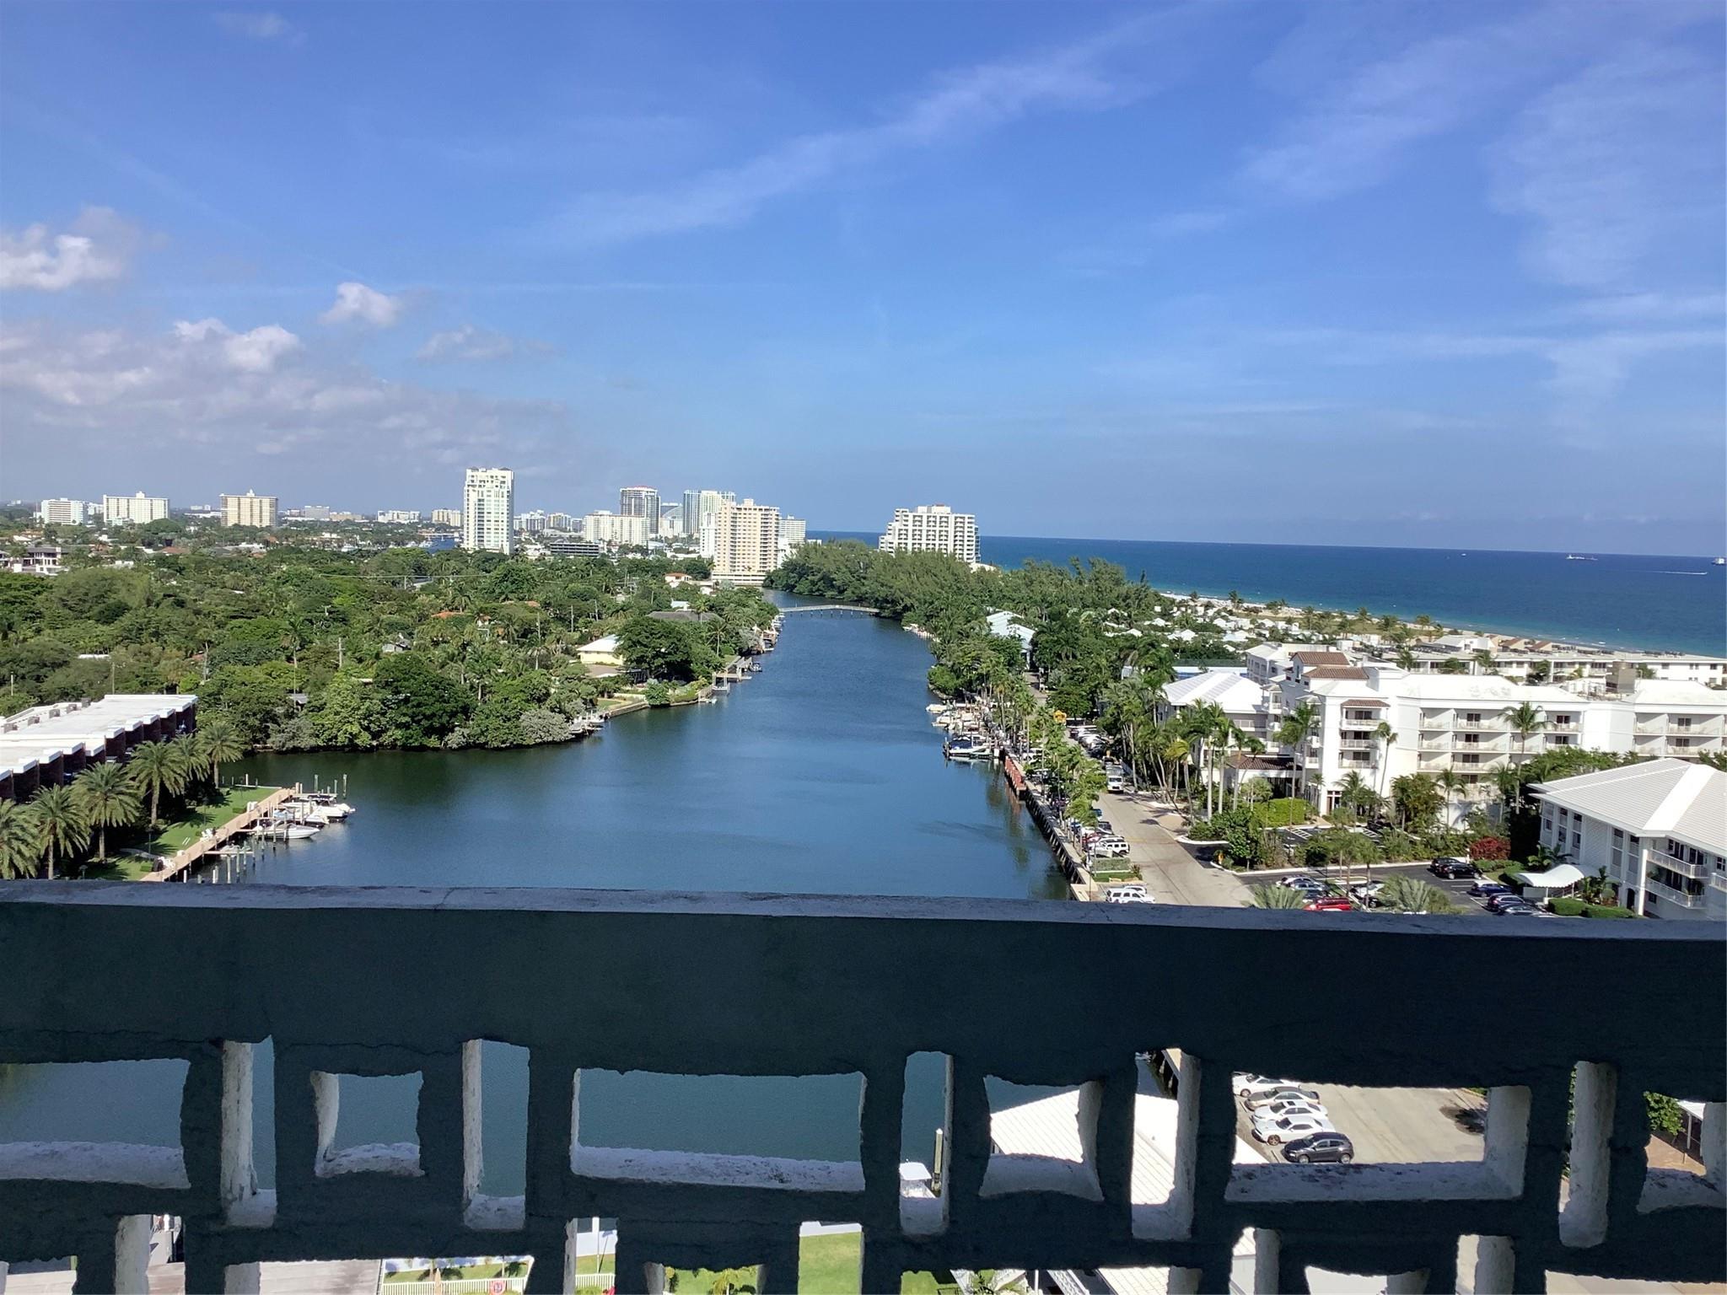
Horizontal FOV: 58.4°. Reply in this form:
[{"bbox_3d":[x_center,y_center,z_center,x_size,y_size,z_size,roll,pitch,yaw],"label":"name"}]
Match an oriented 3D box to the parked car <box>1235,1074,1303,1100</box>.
[{"bbox_3d":[26.997,29.386,104.567,4.780,1.410,1.860,1,4,-5],"label":"parked car"}]

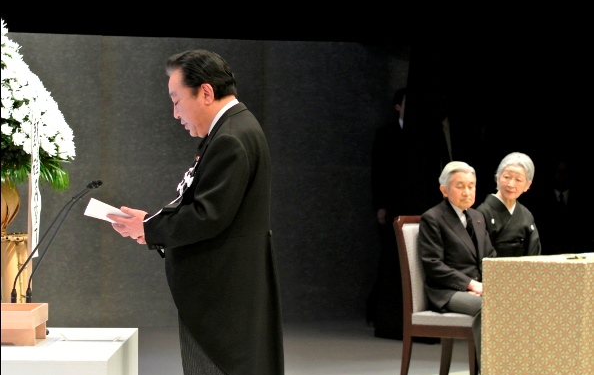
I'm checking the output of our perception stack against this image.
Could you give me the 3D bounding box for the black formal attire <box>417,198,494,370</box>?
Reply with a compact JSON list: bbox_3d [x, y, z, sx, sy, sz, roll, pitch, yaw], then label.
[{"bbox_3d":[0.978,0.548,17.400,0.660,1.000,0.520,1,1,39],"label":"black formal attire"}]

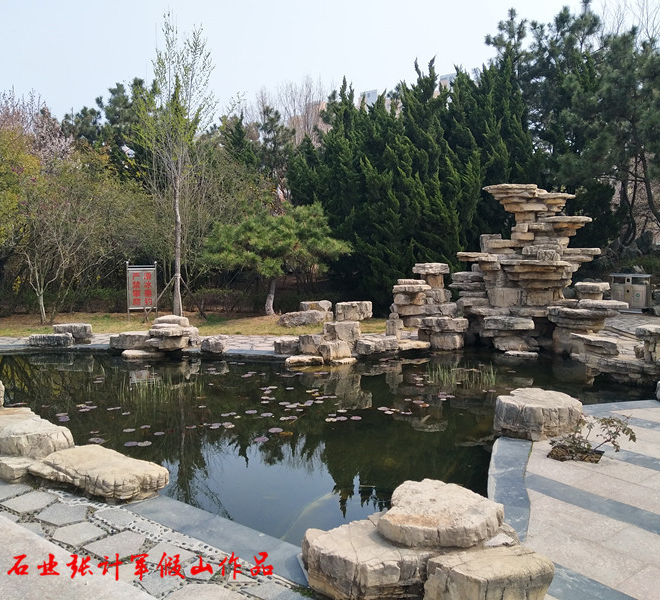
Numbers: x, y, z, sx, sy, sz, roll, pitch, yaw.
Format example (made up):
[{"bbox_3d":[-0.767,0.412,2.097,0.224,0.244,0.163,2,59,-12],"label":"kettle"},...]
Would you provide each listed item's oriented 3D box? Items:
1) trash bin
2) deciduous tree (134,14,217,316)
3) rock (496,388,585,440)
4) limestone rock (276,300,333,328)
[{"bbox_3d":[8.511,-0.247,17.036,0.420,0.990,0.970,-5,6,-42],"label":"trash bin"},{"bbox_3d":[-3.919,-3.312,15.382,2.050,7.700,2.050,-1,5,0],"label":"deciduous tree"},{"bbox_3d":[2.024,1.120,5.990,0.800,0.330,0.800,-1,5,0],"label":"rock"},{"bbox_3d":[-0.587,0.316,14.573,1.300,0.570,0.850,-1,5,0],"label":"limestone rock"}]

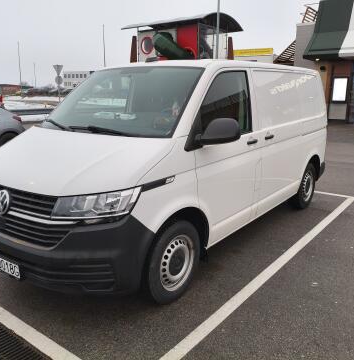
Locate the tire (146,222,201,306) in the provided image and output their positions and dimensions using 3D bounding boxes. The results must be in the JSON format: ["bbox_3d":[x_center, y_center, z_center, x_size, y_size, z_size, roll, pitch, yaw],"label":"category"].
[{"bbox_3d":[-0.062,0.626,2.837,0.215,0.670,0.670,11,18,36],"label":"tire"}]

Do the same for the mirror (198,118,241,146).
[{"bbox_3d":[0.309,-0.363,2.719,0.270,0.210,0.190,11,18,36],"label":"mirror"}]

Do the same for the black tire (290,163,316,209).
[{"bbox_3d":[1.783,0.072,5.137,0.215,0.670,0.670,11,18,36],"label":"black tire"}]

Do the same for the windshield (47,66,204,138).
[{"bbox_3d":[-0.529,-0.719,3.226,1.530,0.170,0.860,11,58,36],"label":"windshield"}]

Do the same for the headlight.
[{"bbox_3d":[-0.545,0.155,2.374,0.510,0.235,0.380,11,18,36],"label":"headlight"}]

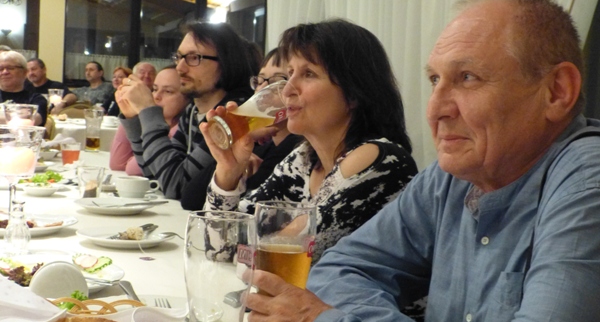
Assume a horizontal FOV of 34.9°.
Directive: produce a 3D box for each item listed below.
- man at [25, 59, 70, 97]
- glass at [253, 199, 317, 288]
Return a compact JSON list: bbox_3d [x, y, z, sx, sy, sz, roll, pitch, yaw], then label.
[{"bbox_3d":[-2.542,-0.327,9.059,0.620,1.300,0.720,4,5,17],"label":"man"},{"bbox_3d":[-0.022,0.147,1.213,0.079,0.180,0.079,3,4,0],"label":"glass"}]

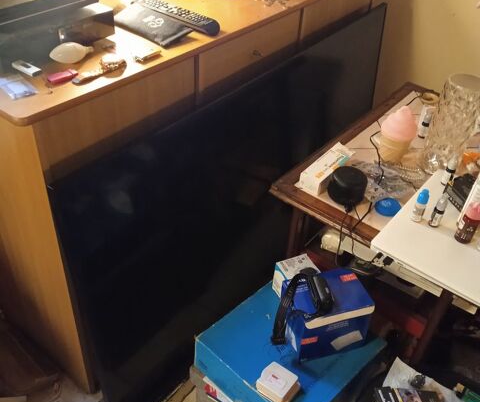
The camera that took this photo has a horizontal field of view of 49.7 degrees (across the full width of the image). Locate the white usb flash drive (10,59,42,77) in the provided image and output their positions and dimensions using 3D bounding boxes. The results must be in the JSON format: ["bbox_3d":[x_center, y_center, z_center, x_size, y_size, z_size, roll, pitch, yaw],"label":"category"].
[{"bbox_3d":[-0.381,-0.237,0.926,0.057,0.008,0.020,27,45,25],"label":"white usb flash drive"}]

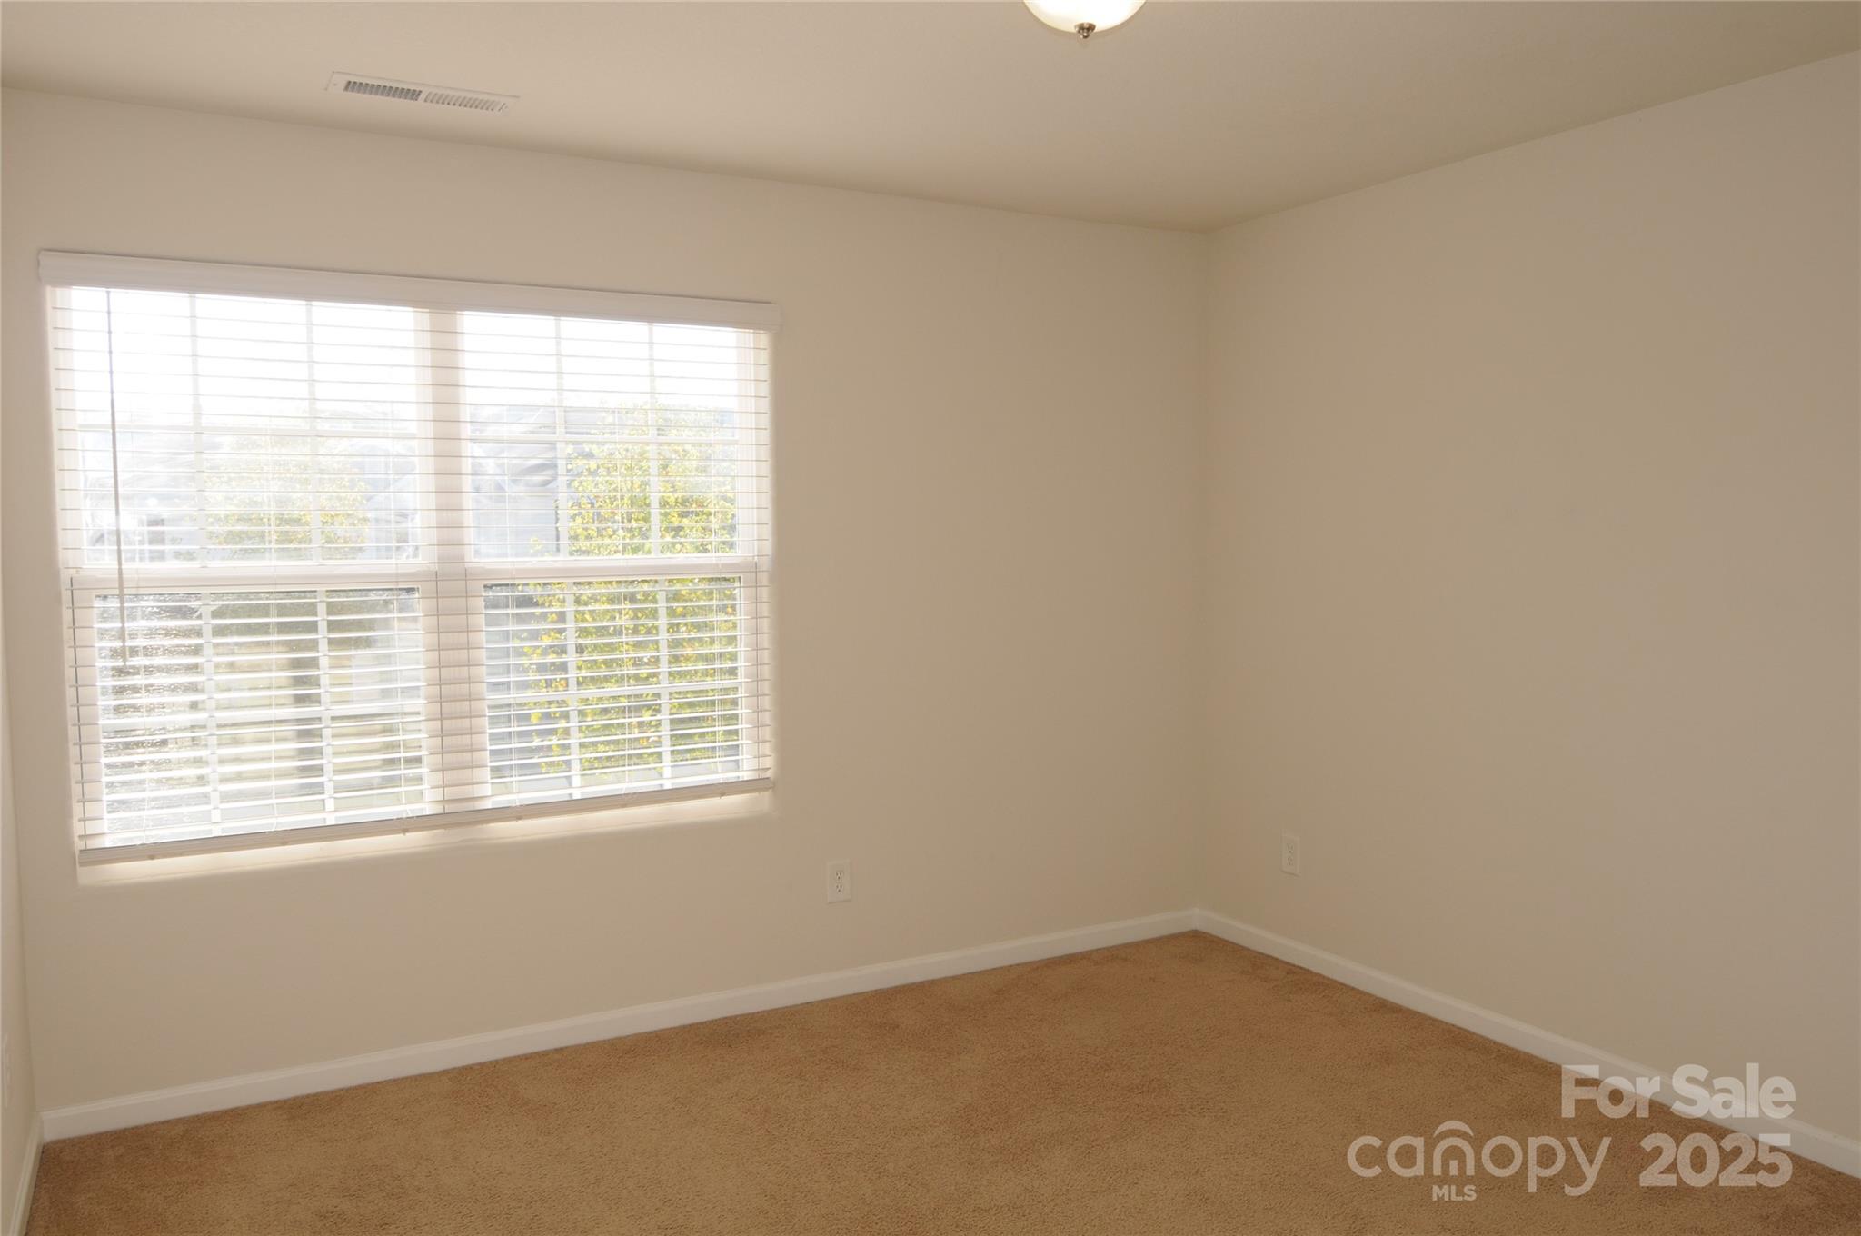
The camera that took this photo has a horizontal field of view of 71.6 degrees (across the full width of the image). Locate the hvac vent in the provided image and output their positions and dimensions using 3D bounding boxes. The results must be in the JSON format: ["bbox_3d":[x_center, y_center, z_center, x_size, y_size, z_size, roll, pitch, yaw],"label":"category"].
[{"bbox_3d":[-1.153,-1.184,2.946,0.395,0.030,0.142,-3,5,-28],"label":"hvac vent"}]

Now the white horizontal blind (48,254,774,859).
[{"bbox_3d":[-1.245,-0.156,3.429,1.773,1.447,0.120,-3,5,-28],"label":"white horizontal blind"}]

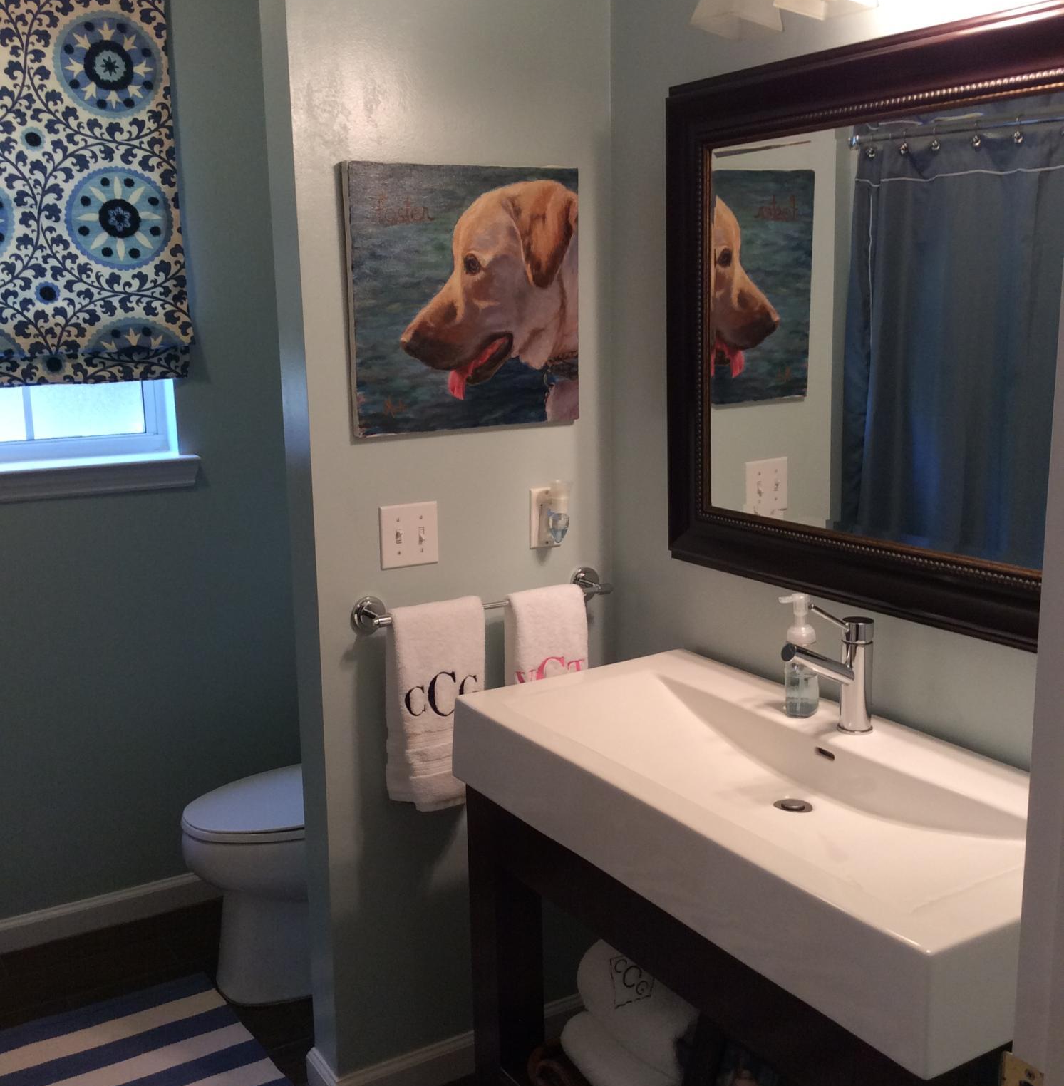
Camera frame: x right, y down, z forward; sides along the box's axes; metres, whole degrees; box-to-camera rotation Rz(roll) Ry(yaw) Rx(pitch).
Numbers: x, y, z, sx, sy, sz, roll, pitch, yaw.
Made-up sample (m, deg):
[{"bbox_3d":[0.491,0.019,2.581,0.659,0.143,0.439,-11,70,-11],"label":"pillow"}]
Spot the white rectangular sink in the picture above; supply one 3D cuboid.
[{"bbox_3d":[0.344,0.374,1.884,0.488,0.140,1.025,-7,13,-30],"label":"white rectangular sink"}]

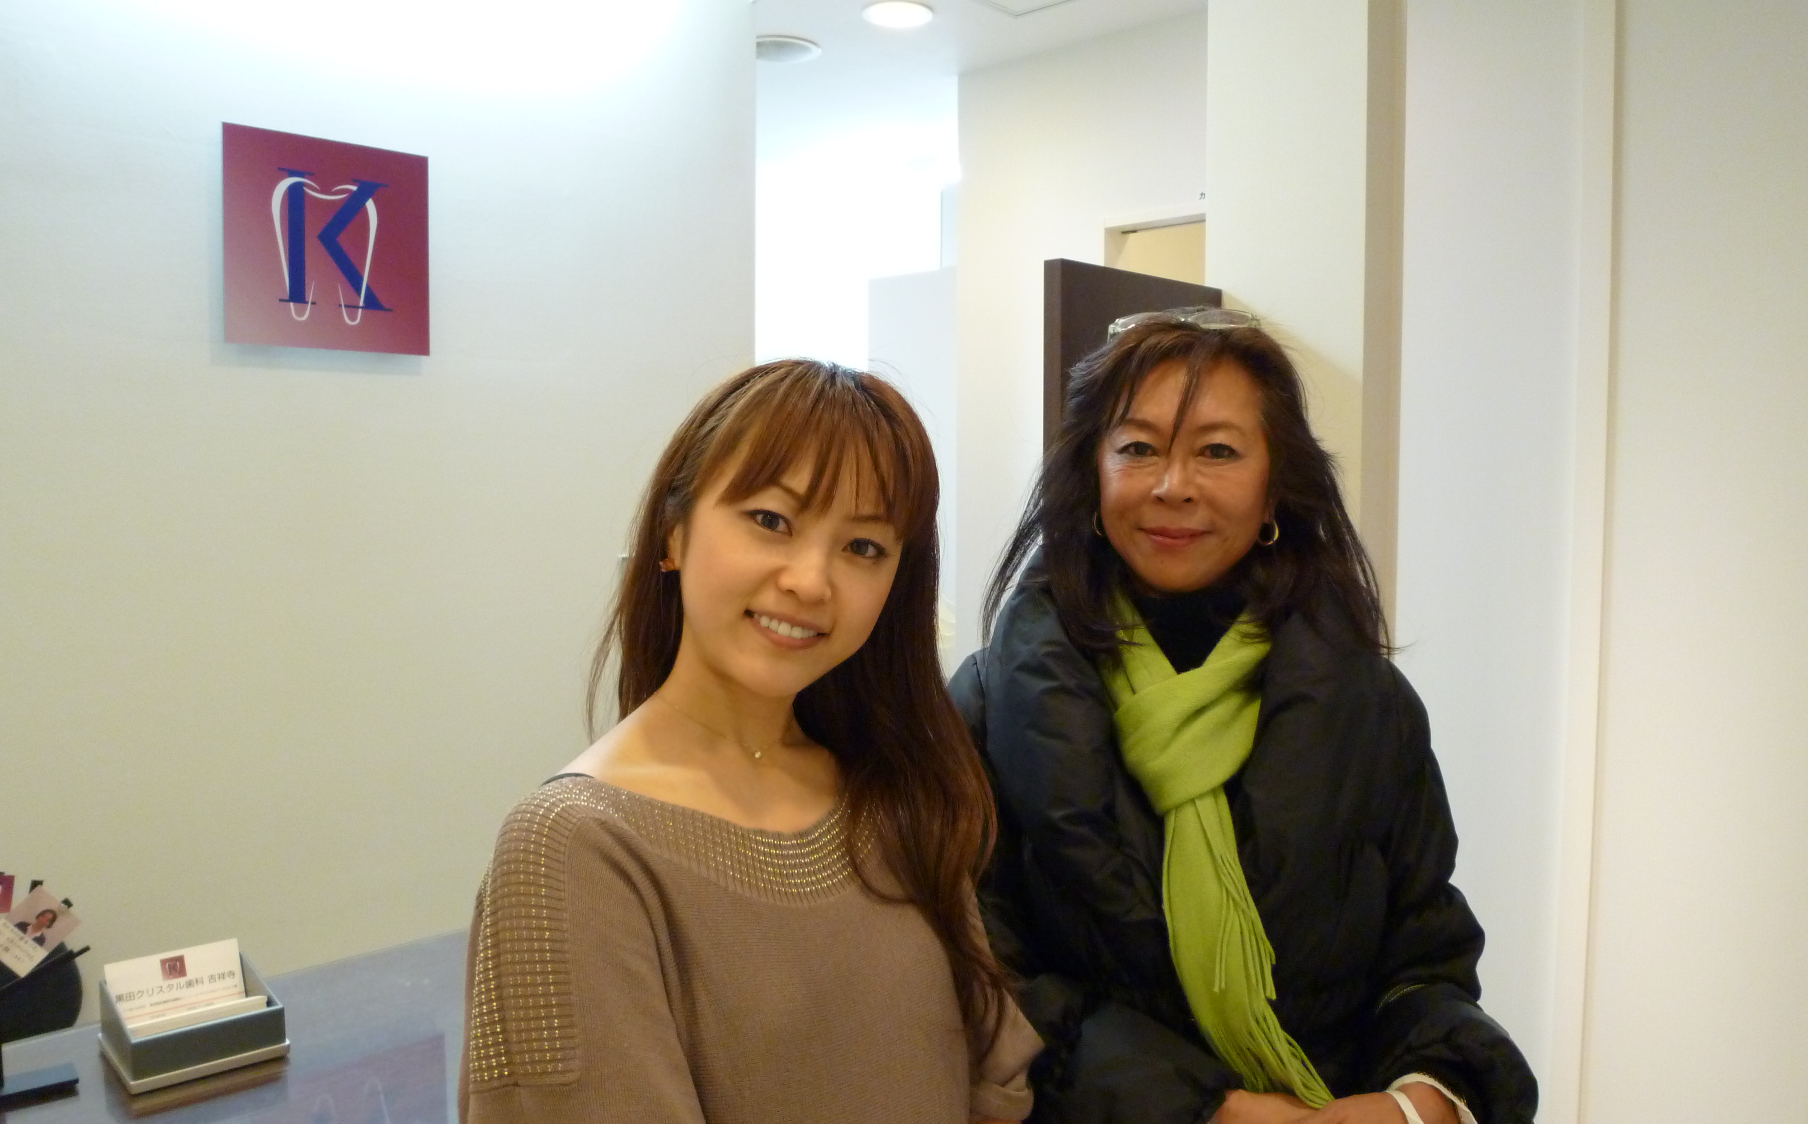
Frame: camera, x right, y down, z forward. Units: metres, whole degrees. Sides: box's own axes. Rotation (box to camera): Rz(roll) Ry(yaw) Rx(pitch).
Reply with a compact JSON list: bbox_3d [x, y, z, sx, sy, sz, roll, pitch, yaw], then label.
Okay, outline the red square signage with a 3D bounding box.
[{"bbox_3d":[-0.992,-0.548,2.262,0.355,0.357,0.020,-3,5,-44],"label":"red square signage"}]

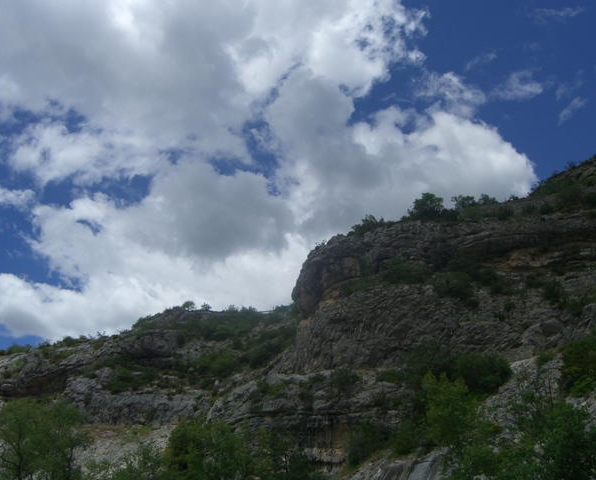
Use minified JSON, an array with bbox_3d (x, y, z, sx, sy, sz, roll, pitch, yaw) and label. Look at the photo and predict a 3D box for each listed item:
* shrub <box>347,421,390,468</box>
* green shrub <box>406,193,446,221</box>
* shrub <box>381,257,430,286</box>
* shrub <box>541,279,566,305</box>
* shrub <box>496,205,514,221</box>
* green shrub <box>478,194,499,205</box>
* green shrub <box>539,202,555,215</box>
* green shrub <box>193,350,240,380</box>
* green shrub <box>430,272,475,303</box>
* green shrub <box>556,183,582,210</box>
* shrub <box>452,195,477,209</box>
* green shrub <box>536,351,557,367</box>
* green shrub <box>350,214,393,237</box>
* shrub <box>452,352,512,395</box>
[{"bbox_3d":[7.672,22.254,76.458,4.640,4.760,3.720,-2,-17,5],"label":"shrub"},{"bbox_3d":[21.206,-5.528,115.947,6.400,3.540,5.440,-3,-17,10],"label":"green shrub"},{"bbox_3d":[16.170,4.783,106.675,7.070,3.270,4.590,-3,-17,8],"label":"shrub"},{"bbox_3d":[33.413,6.735,91.882,3.300,3.030,2.970,-6,-18,19],"label":"shrub"},{"bbox_3d":[26.580,-3.520,90.000,2.240,1.890,1.840,0,-17,0],"label":"shrub"},{"bbox_3d":[34.492,-7.152,127.213,3.510,1.580,2.990,-5,-18,15],"label":"green shrub"},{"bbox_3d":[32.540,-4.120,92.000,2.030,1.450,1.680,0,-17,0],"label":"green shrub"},{"bbox_3d":[-16.255,25.140,141.876,9.010,5.940,7.210,2,-17,-6],"label":"green shrub"},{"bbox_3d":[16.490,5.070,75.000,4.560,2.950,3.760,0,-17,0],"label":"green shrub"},{"bbox_3d":[36.710,-5.880,95.000,3.410,3.480,2.810,0,-17,0],"label":"green shrub"},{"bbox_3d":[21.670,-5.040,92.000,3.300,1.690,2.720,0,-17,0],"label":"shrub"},{"bbox_3d":[24.698,11.778,69.830,1.930,1.470,1.640,-6,-18,18],"label":"green shrub"},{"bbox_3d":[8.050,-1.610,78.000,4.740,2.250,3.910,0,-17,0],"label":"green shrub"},{"bbox_3d":[15.230,11.020,58.000,4.800,3.190,3.960,0,-17,0],"label":"shrub"}]

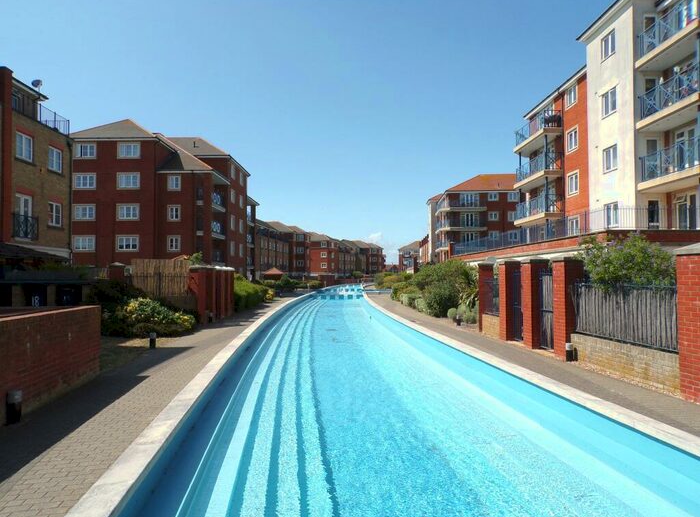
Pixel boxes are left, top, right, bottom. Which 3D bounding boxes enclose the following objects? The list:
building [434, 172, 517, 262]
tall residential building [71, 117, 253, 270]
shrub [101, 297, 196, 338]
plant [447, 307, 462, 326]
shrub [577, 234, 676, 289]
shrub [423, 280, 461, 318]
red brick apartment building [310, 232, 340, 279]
[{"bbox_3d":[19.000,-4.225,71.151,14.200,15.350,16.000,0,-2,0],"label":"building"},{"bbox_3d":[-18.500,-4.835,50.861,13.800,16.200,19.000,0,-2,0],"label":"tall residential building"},{"bbox_3d":[-6.050,1.700,14.357,2.800,1.030,1.700,0,-2,-6],"label":"shrub"},{"bbox_3d":[3.550,1.948,16.551,0.500,0.660,0.500,0,-2,0],"label":"plant"},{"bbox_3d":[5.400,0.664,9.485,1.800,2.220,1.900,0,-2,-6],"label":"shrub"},{"bbox_3d":[3.800,1.629,20.061,1.500,1.500,1.400,0,-2,0],"label":"shrub"},{"bbox_3d":[-6.900,-0.543,128.569,7.500,12.100,11.000,0,-2,9],"label":"red brick apartment building"}]

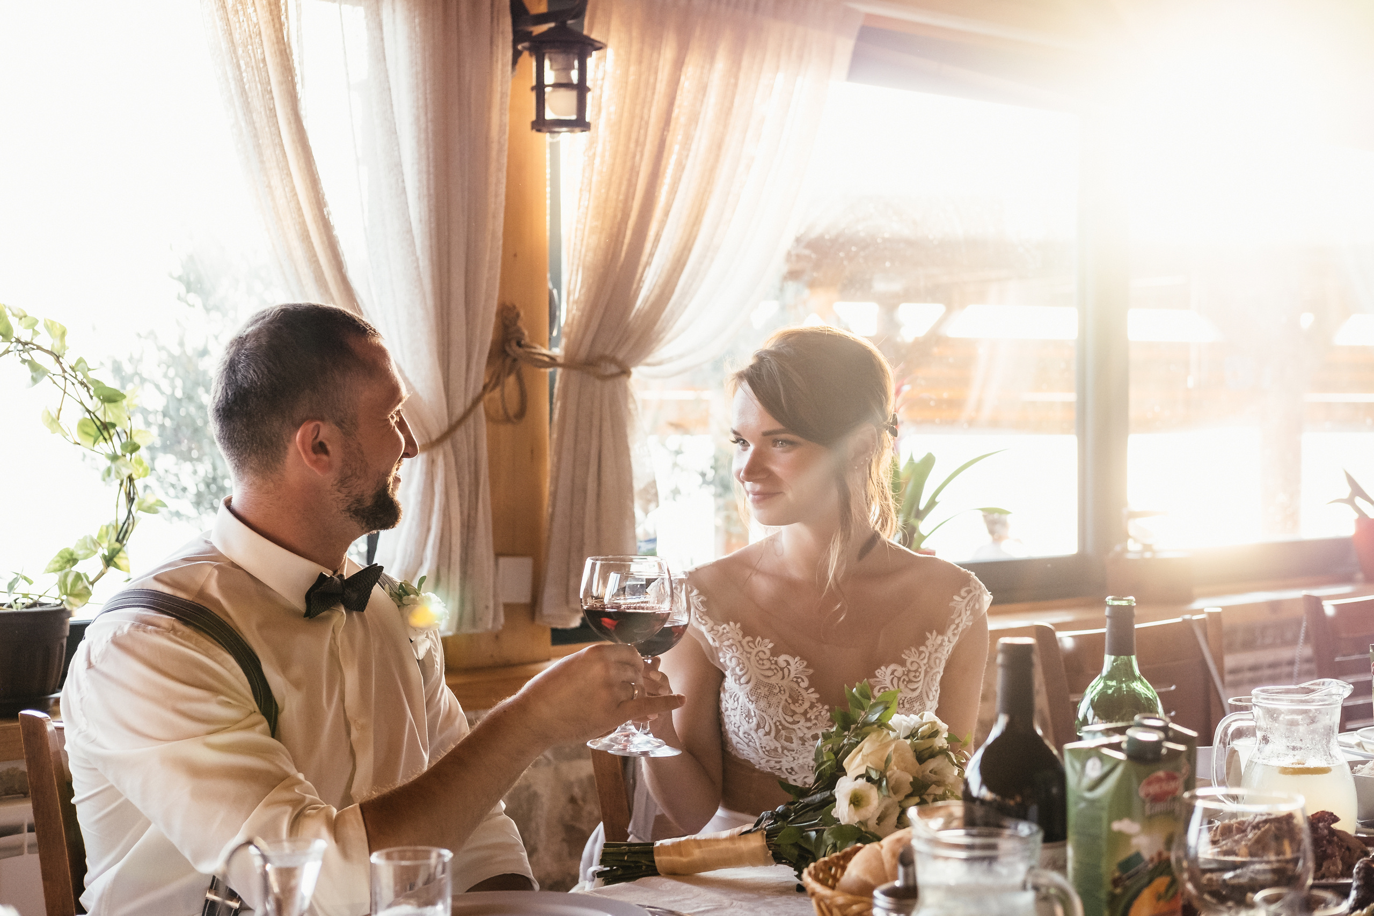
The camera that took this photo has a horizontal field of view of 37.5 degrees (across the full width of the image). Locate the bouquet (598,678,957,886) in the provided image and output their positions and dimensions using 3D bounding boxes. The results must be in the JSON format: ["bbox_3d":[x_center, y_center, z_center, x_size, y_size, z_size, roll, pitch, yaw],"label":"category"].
[{"bbox_3d":[0.095,0.333,2.030,0.370,0.195,0.190,-8,-3,-6],"label":"bouquet"}]

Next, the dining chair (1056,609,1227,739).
[{"bbox_3d":[0.820,0.696,2.818,0.430,0.920,0.500,-1,2,-40],"label":"dining chair"}]

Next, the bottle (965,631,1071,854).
[{"bbox_3d":[0.249,0.287,1.534,0.078,0.303,0.078,0,1,0],"label":"bottle"}]

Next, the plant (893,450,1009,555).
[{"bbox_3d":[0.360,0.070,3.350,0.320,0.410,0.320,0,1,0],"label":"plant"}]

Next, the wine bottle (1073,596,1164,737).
[{"bbox_3d":[0.413,0.285,1.929,0.086,0.305,0.086,0,1,0],"label":"wine bottle"}]

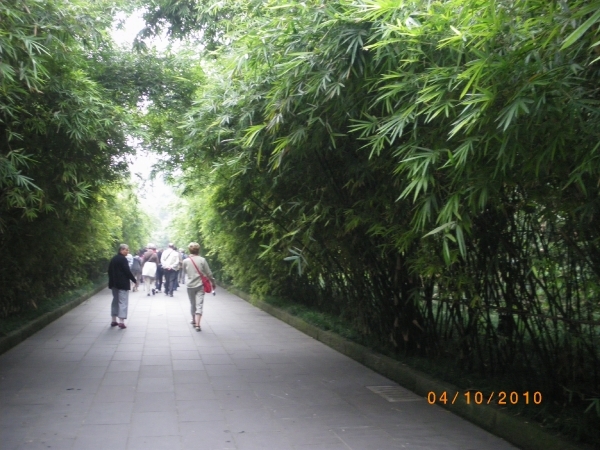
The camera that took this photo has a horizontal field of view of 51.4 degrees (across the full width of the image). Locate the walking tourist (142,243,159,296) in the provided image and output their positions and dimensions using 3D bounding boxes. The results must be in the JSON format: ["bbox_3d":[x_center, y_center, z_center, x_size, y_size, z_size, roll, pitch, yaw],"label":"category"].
[{"bbox_3d":[-4.857,1.464,20.300,0.540,1.690,0.480,1,-2,-13],"label":"walking tourist"}]

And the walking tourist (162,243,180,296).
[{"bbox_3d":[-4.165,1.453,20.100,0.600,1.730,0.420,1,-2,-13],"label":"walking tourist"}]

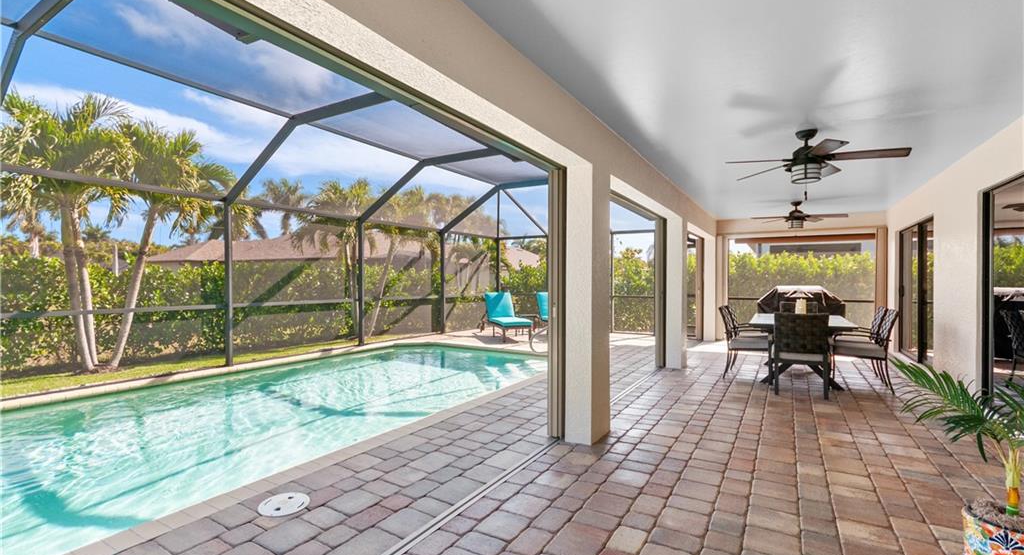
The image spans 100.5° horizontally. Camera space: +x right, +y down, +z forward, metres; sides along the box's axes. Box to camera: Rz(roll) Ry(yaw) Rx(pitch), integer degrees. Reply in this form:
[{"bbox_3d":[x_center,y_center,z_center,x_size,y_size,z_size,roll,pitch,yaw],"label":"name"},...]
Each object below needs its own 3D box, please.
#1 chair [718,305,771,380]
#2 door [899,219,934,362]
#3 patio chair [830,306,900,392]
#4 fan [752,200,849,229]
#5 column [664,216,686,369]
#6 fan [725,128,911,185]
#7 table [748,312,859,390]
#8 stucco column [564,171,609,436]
[{"bbox_3d":[3.041,0.850,5.543,0.596,0.910,0.552,0,0,33],"label":"chair"},{"bbox_3d":[5.788,0.211,6.082,0.100,1.968,2.146,0,0,33],"label":"door"},{"bbox_3d":[4.183,0.849,5.066,0.596,0.922,0.552,0,0,33],"label":"patio chair"},{"bbox_3d":[4.570,-0.978,6.829,1.293,0.420,1.293,0,0,33],"label":"fan"},{"bbox_3d":[2.407,0.235,6.206,0.213,2.137,0.364,0,0,33],"label":"column"},{"bbox_3d":[2.454,-1.010,3.557,1.293,0.420,1.293,0,0,33],"label":"fan"},{"bbox_3d":[3.825,0.937,5.663,1.029,0.747,2.033,0,0,33],"label":"table"},{"bbox_3d":[0.623,0.208,3.437,0.213,2.137,0.377,0,0,33],"label":"stucco column"}]

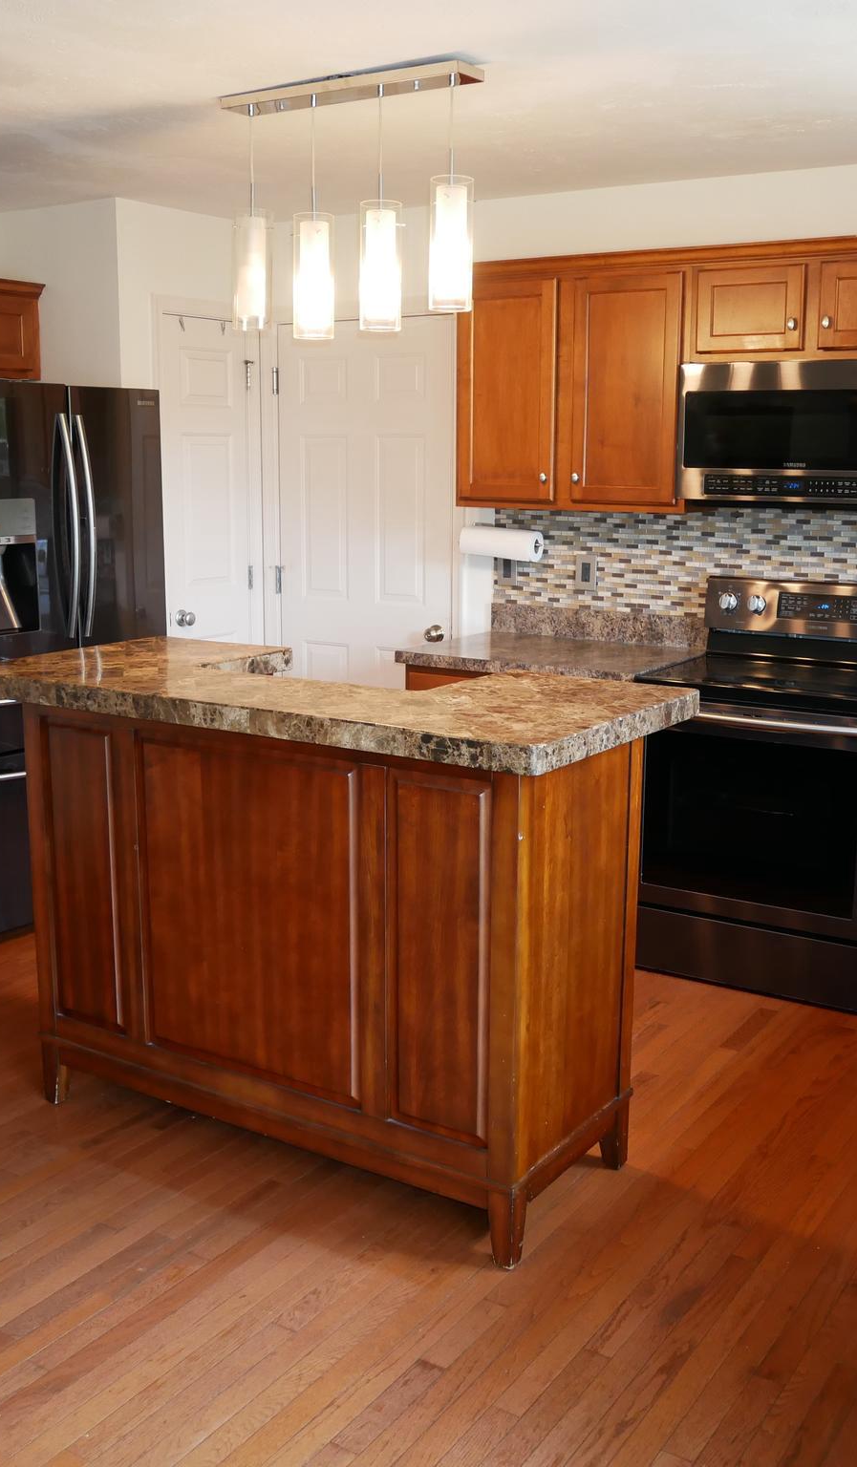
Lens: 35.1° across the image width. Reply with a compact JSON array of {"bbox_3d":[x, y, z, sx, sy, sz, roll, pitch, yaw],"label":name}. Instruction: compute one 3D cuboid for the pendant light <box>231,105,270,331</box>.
[{"bbox_3d":[-0.425,-1.248,3.291,0.100,0.517,0.100,0,12,0],"label":"pendant light"}]

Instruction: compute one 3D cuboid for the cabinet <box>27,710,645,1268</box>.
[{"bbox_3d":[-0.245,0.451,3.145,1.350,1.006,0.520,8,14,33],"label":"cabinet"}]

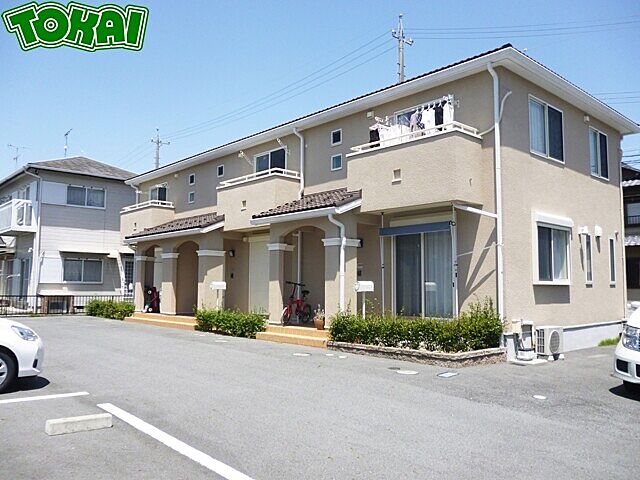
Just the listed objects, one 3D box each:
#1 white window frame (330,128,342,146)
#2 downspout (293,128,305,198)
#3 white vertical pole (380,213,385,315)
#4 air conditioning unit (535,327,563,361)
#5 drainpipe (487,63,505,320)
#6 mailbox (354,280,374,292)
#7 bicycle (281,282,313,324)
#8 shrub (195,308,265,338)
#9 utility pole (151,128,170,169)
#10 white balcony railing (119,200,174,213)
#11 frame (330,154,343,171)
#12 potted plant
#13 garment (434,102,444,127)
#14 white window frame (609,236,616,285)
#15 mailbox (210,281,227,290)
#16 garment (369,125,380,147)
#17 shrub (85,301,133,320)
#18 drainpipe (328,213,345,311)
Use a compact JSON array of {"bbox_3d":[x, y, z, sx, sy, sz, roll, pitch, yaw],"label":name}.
[{"bbox_3d":[0.433,-2.676,13.504,0.100,0.420,0.400,4,-6,-42],"label":"white window frame"},{"bbox_3d":[-0.601,-2.130,14.382,0.340,1.950,0.110,4,-6,-42],"label":"downspout"},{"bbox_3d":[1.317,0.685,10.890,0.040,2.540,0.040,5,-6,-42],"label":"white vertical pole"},{"bbox_3d":[4.583,2.073,10.348,0.780,0.620,0.270,4,-6,-42],"label":"air conditioning unit"},{"bbox_3d":[3.342,-0.669,9.835,0.400,5.450,0.100,4,-6,-42],"label":"drainpipe"},{"bbox_3d":[0.936,0.988,10.903,0.500,0.220,0.170,4,-6,-42],"label":"mailbox"},{"bbox_3d":[-0.594,1.595,12.839,0.520,1.000,1.470,-2,-5,28],"label":"bicycle"},{"bbox_3d":[-2.640,2.418,15.281,0.660,0.700,3.100,4,-6,-42],"label":"shrub"},{"bbox_3d":[-13.226,-2.140,42.241,1.500,13.950,0.350,3,-5,-33],"label":"utility pole"},{"bbox_3d":[-6.977,-1.255,20.884,0.930,0.240,3.120,4,-6,-42],"label":"white balcony railing"},{"bbox_3d":[0.426,-2.003,13.446,0.100,0.380,0.410,4,-6,-42],"label":"frame"},{"bbox_3d":[-0.023,1.767,11.650,0.270,0.540,0.270,0,-5,0],"label":"potted plant"},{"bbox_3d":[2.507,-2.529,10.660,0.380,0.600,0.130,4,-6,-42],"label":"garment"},{"bbox_3d":[7.850,0.576,13.842,0.430,1.220,0.100,4,-6,-42],"label":"white window frame"},{"bbox_3d":[-2.968,1.346,15.218,0.460,0.230,0.180,4,-6,-42],"label":"mailbox"},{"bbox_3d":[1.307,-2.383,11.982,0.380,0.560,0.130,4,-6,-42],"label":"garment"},{"bbox_3d":[-9.091,2.988,22.408,0.850,0.720,3.300,4,-6,-42],"label":"shrub"},{"bbox_3d":[0.375,0.769,11.113,0.420,2.630,0.100,4,-6,-42],"label":"drainpipe"}]

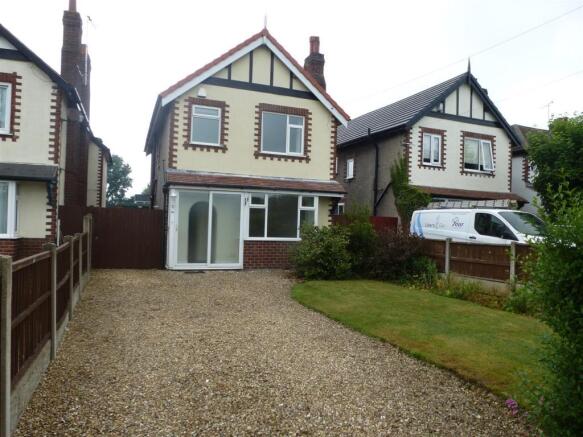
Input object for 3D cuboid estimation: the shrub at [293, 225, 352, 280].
[{"bbox_3d":[0.855,0.892,11.150,1.500,1.420,1.350,2,-1,-23],"label":"shrub"}]

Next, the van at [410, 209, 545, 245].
[{"bbox_3d":[6.175,0.749,12.699,2.050,2.000,5.000,2,-1,-23],"label":"van"}]

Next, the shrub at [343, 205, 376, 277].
[{"bbox_3d":[1.973,0.624,11.900,1.150,2.030,1.100,1,-1,0],"label":"shrub"}]

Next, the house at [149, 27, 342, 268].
[{"bbox_3d":[-2.507,-2.494,17.328,6.600,8.200,9.000,2,-1,-23],"label":"house"}]

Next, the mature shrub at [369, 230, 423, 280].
[{"bbox_3d":[2.895,1.002,11.250,1.350,1.300,1.250,2,-1,-23],"label":"mature shrub"}]

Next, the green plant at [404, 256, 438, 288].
[{"bbox_3d":[3.137,1.277,9.750,0.750,0.720,0.700,2,-1,-23],"label":"green plant"}]

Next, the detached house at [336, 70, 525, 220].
[{"bbox_3d":[5.789,-2.251,20.783,6.600,8.200,9.000,2,-1,-23],"label":"detached house"}]

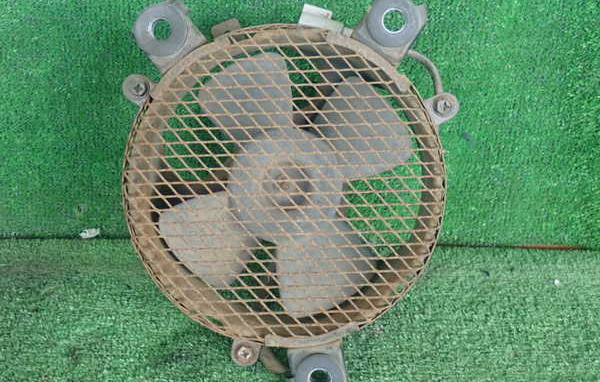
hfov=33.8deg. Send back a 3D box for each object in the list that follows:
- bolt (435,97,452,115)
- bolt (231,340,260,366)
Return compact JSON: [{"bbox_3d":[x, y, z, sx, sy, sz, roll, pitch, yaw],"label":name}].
[{"bbox_3d":[0.113,-0.067,0.778,0.014,0.014,0.012,1,2,2],"label":"bolt"},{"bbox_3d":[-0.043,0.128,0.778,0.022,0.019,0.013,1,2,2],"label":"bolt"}]

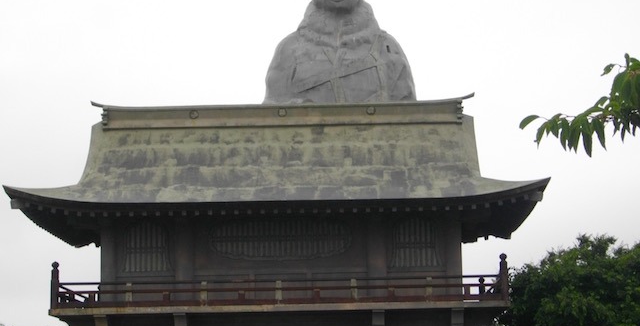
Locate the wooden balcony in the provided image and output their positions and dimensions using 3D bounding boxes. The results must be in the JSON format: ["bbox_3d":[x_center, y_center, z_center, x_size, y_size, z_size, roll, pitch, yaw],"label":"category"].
[{"bbox_3d":[-0.951,3.648,39.191,11.628,1.359,6.614,-1,-10,1],"label":"wooden balcony"}]

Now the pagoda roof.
[{"bbox_3d":[-1.002,0.066,39.831,13.668,3.890,8.536,-1,-10,1],"label":"pagoda roof"}]

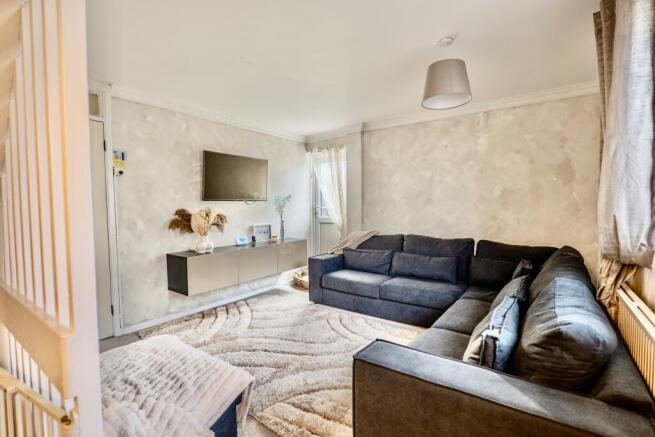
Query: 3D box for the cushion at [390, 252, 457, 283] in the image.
[{"bbox_3d":[1.033,0.514,3.147,0.680,0.280,0.140,1,-12,35],"label":"cushion"}]

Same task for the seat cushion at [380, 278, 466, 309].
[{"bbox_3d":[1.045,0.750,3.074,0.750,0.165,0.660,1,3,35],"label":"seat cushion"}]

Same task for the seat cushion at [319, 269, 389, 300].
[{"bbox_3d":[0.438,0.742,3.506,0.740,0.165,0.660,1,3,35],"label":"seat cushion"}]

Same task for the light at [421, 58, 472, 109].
[{"bbox_3d":[0.810,-0.906,1.980,0.316,0.235,0.316,1,3,35],"label":"light"}]

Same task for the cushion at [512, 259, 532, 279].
[{"bbox_3d":[1.485,0.524,2.283,0.140,0.400,0.420,27,17,32],"label":"cushion"}]

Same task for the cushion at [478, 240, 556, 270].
[{"bbox_3d":[1.835,0.435,2.781,0.700,0.430,0.200,1,-12,35],"label":"cushion"}]

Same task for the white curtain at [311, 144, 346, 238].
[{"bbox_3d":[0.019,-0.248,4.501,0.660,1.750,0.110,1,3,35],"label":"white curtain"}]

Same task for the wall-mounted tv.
[{"bbox_3d":[-1.143,-0.503,3.694,0.060,0.563,0.982,6,6,35],"label":"wall-mounted tv"}]

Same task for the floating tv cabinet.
[{"bbox_3d":[-0.993,0.538,3.674,0.400,0.386,1.800,1,3,35],"label":"floating tv cabinet"}]

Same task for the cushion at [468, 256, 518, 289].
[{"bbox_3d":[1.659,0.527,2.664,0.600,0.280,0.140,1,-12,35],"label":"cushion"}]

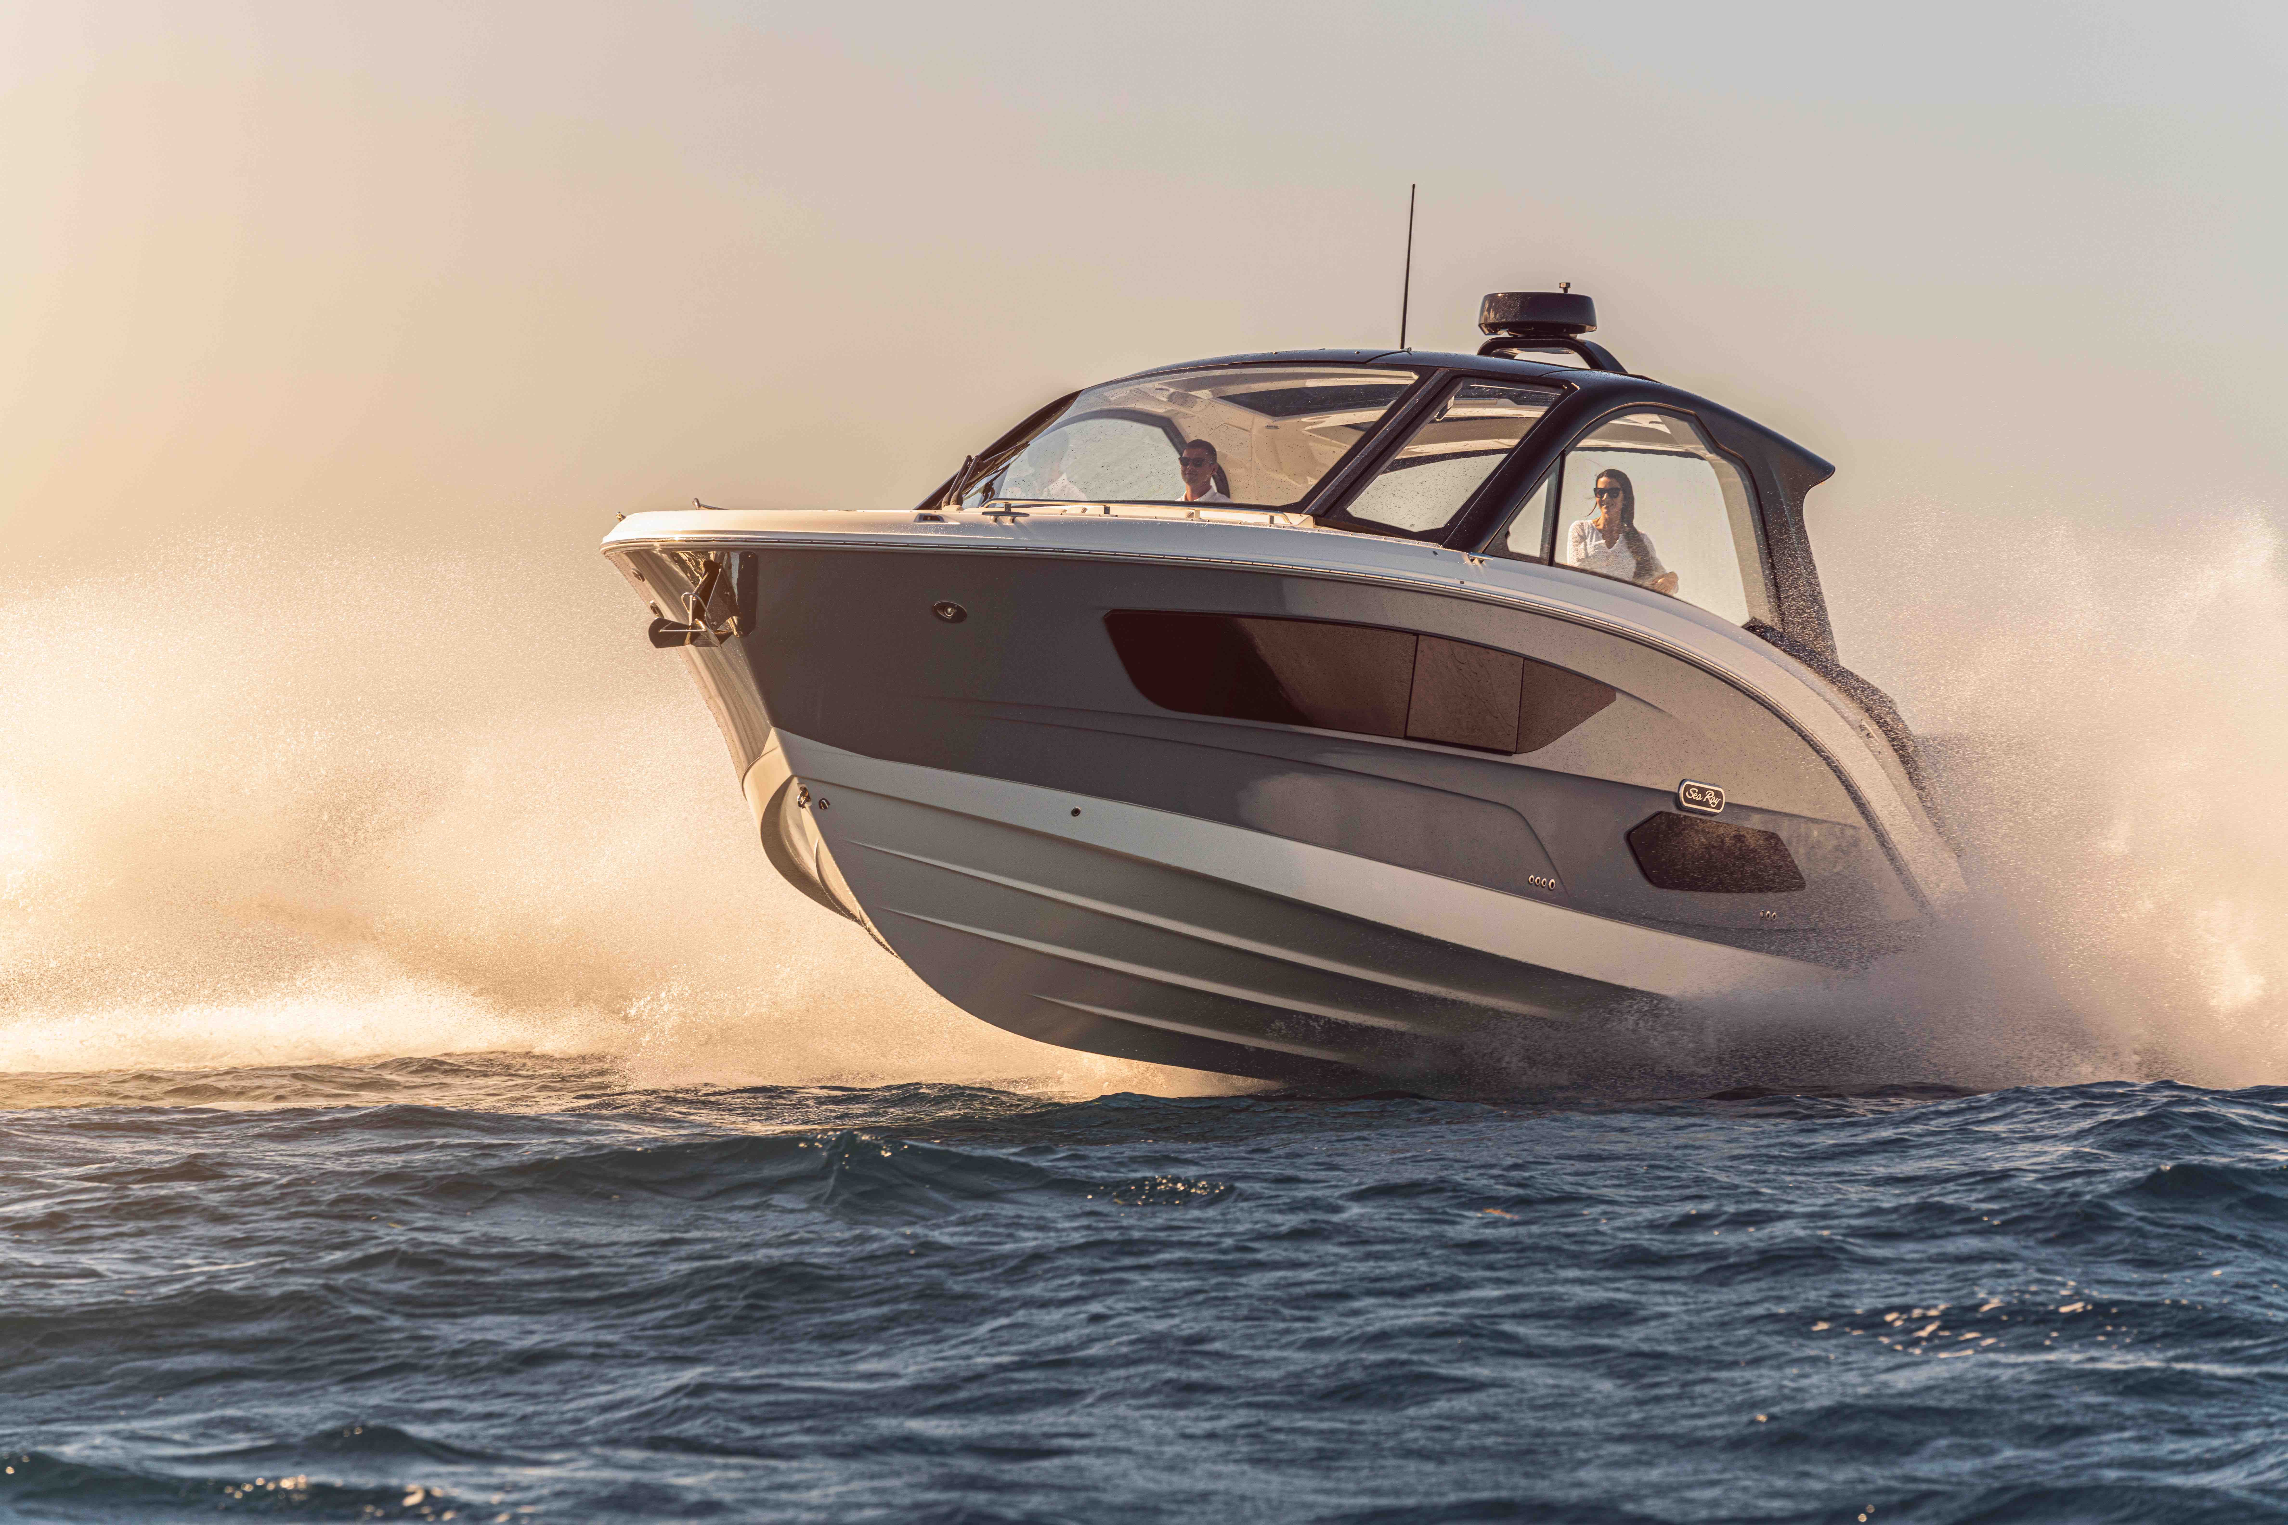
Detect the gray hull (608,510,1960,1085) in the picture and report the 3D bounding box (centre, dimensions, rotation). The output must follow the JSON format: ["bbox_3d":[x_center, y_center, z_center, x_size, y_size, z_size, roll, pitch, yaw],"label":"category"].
[{"bbox_3d":[0.192,0.386,64.833,3.600,2.350,10.950,0,-5,28],"label":"gray hull"}]

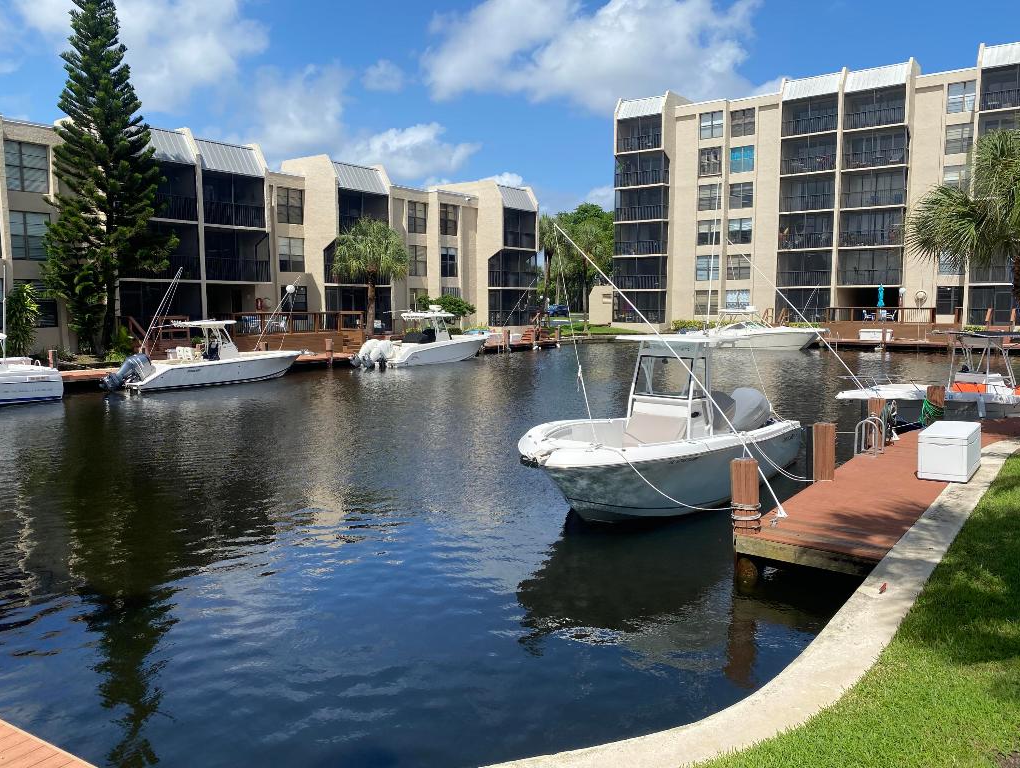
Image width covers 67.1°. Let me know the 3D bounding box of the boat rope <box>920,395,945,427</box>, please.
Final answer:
[{"bbox_3d":[7.795,0.507,14.190,0.440,0.550,0.420,5,8,39],"label":"boat rope"}]

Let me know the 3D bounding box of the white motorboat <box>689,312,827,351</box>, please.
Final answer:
[{"bbox_3d":[14.579,-3.282,45.436,8.350,2.600,2.650,5,8,37],"label":"white motorboat"}]

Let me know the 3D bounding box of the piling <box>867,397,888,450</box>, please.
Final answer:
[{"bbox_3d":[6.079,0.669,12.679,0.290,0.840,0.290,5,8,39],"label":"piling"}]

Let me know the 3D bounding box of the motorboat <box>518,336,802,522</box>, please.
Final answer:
[{"bbox_3d":[2.430,0.492,11.865,2.400,2.430,6.900,5,8,38],"label":"motorboat"}]

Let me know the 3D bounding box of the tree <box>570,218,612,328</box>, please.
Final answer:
[{"bbox_3d":[5.982,-8.111,56.452,3.200,8.400,3.200,0,6,0],"label":"tree"}]

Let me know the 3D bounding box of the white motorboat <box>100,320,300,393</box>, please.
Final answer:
[{"bbox_3d":[-10.496,-1.112,26.965,2.400,2.320,7.330,5,8,41],"label":"white motorboat"}]

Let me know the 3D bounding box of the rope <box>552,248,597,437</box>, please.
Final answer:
[{"bbox_3d":[0.922,-0.553,10.502,0.520,2.600,0.350,0,6,0],"label":"rope"}]

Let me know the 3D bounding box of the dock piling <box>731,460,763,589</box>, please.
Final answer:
[{"bbox_3d":[2.534,1.439,8.193,0.300,1.290,0.300,5,8,39],"label":"dock piling"}]

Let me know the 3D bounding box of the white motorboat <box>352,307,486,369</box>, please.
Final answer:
[{"bbox_3d":[-3.758,-2.281,36.097,2.550,2.650,8.350,5,8,40],"label":"white motorboat"}]

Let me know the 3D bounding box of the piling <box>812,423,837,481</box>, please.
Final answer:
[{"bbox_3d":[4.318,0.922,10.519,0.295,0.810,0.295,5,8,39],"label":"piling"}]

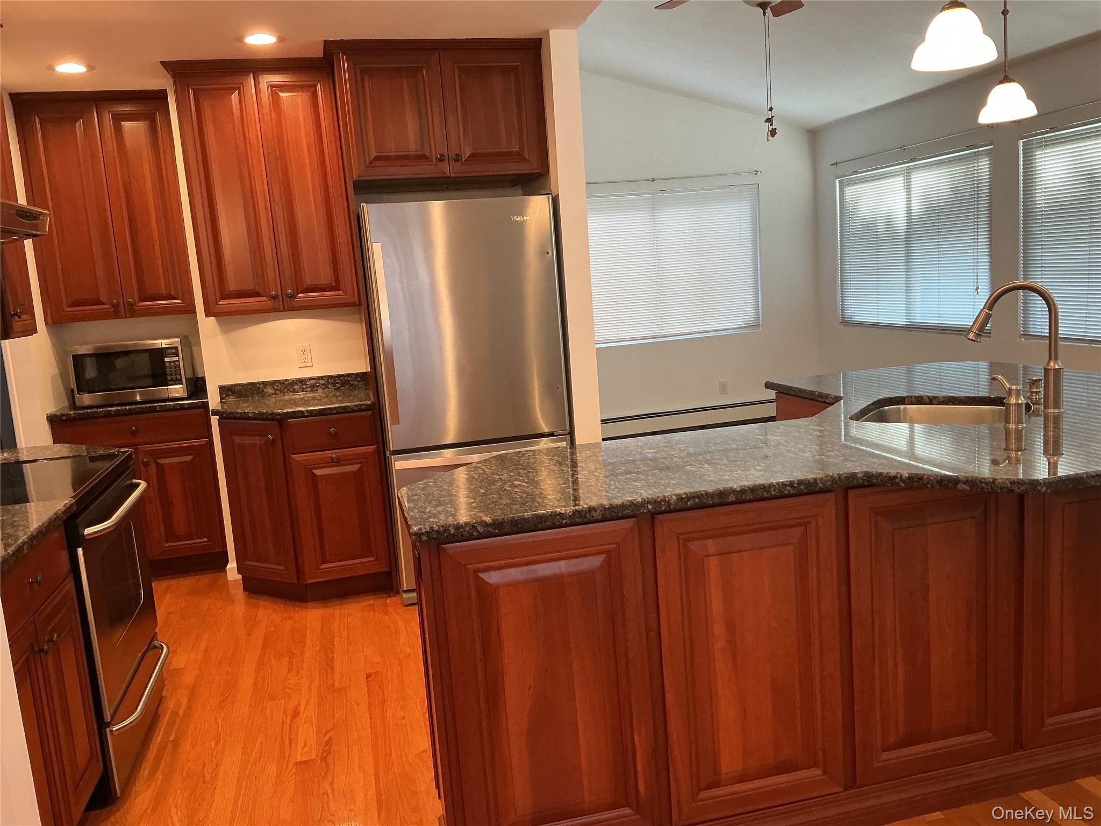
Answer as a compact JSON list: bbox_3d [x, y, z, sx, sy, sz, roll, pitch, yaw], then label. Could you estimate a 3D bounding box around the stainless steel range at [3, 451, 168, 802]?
[{"bbox_3d":[-1.689,0.673,2.966,0.690,0.922,0.750,-6,10,-11],"label":"stainless steel range"}]

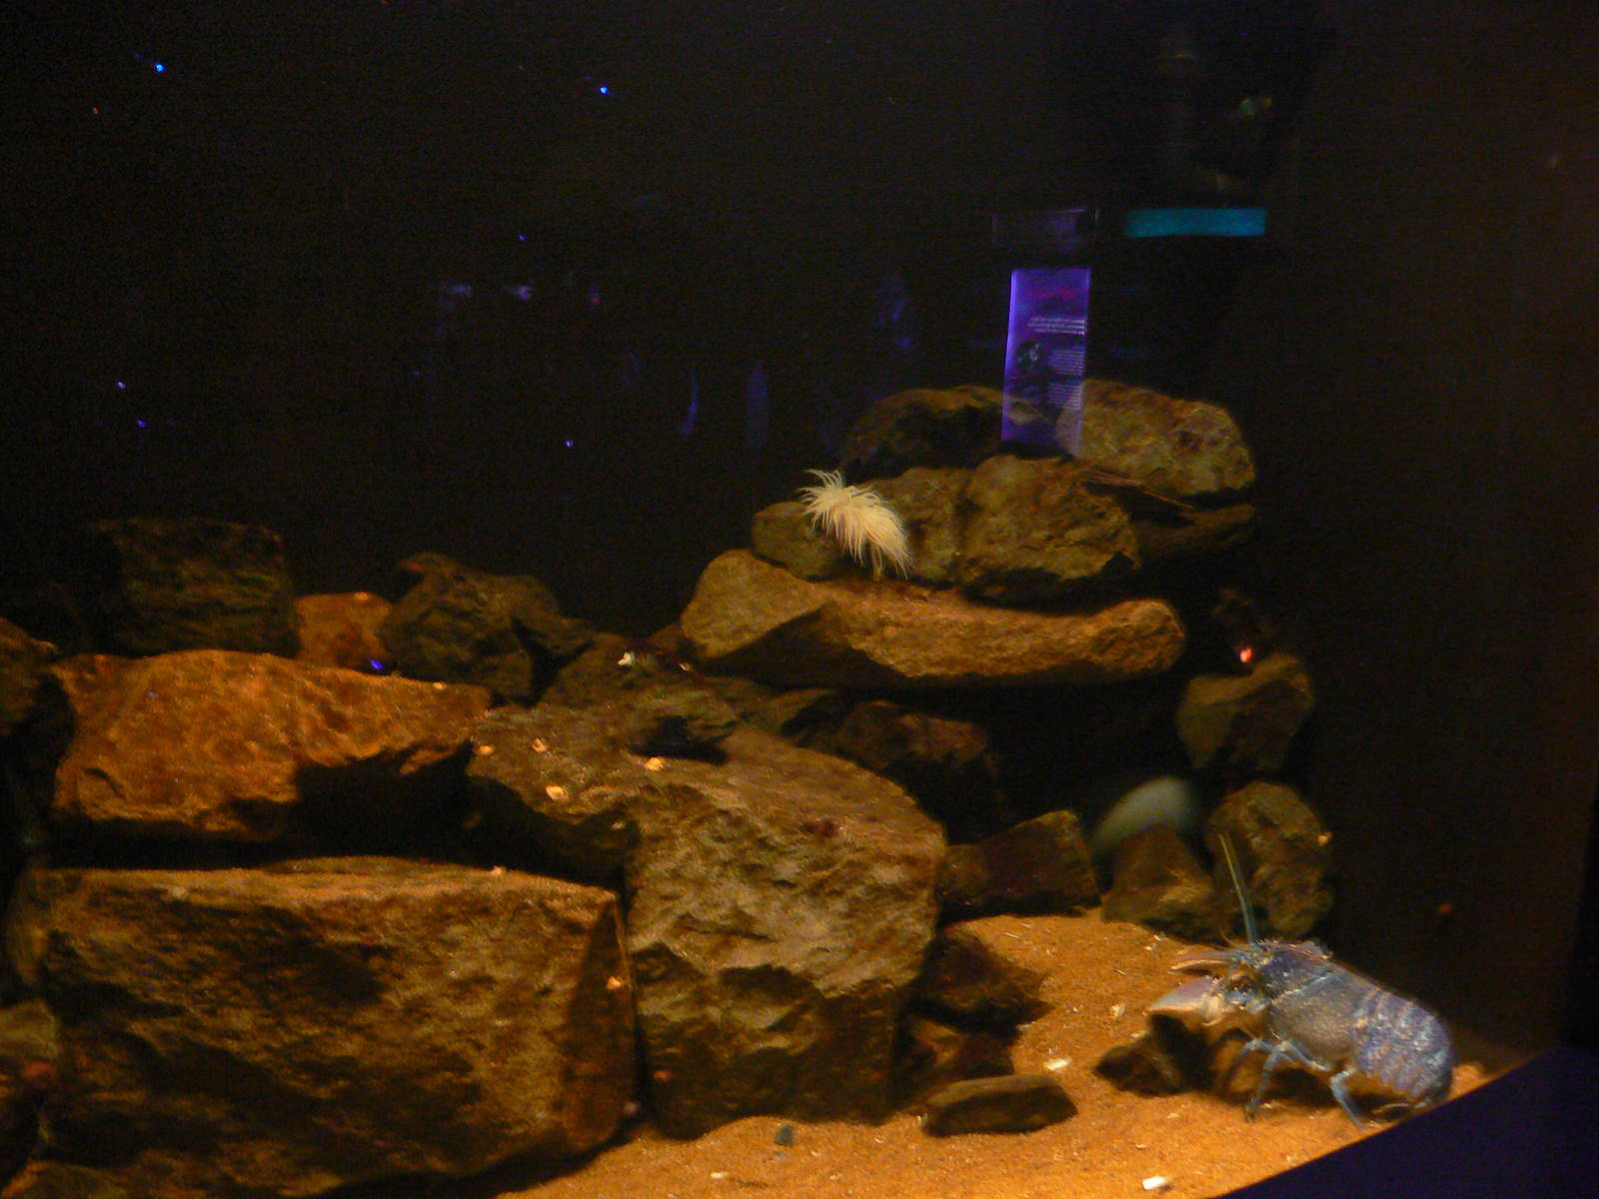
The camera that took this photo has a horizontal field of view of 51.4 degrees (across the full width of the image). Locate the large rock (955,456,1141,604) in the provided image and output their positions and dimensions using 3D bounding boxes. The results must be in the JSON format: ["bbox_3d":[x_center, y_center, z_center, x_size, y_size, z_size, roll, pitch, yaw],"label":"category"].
[{"bbox_3d":[0.319,-0.094,2.170,0.223,0.187,0.189,0,10,0],"label":"large rock"}]

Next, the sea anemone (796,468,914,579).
[{"bbox_3d":[0.067,-0.097,2.120,0.152,0.138,0.122,0,10,0],"label":"sea anemone"}]

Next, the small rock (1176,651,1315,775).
[{"bbox_3d":[0.600,0.152,2.250,0.154,0.151,0.138,0,10,0],"label":"small rock"}]

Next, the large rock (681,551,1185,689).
[{"bbox_3d":[0.150,0.019,2.020,0.570,0.125,0.270,1,12,0],"label":"large rock"}]

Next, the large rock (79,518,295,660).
[{"bbox_3d":[-0.748,-0.018,2.050,0.221,0.159,0.166,0,10,0],"label":"large rock"}]

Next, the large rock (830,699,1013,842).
[{"bbox_3d":[0.147,0.211,2.080,0.226,0.143,0.192,0,10,0],"label":"large rock"}]

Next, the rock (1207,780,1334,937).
[{"bbox_3d":[0.569,0.314,2.020,0.140,0.170,0.140,1,12,0],"label":"rock"}]

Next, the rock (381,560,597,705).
[{"bbox_3d":[-0.379,0.034,2.050,0.235,0.161,0.188,0,10,0],"label":"rock"}]

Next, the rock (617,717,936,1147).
[{"bbox_3d":[-0.015,0.326,1.700,0.300,0.330,0.280,1,12,0],"label":"rock"}]

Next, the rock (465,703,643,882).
[{"bbox_3d":[-0.249,0.196,1.720,0.163,0.152,0.179,0,10,0],"label":"rock"}]

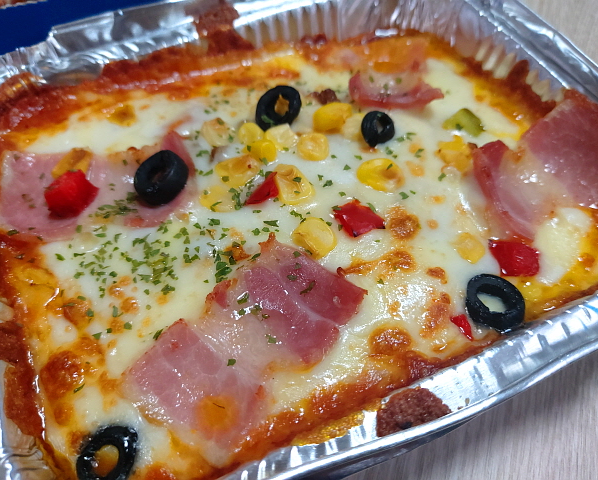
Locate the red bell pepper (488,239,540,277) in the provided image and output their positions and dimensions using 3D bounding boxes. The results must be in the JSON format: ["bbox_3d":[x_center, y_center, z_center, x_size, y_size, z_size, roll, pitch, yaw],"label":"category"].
[{"bbox_3d":[0.066,0.006,0.140,0.013,0.007,0.010,4,56,-6],"label":"red bell pepper"}]

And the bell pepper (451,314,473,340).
[{"bbox_3d":[0.045,0.024,0.128,0.004,0.003,0.007,-26,64,-23],"label":"bell pepper"}]

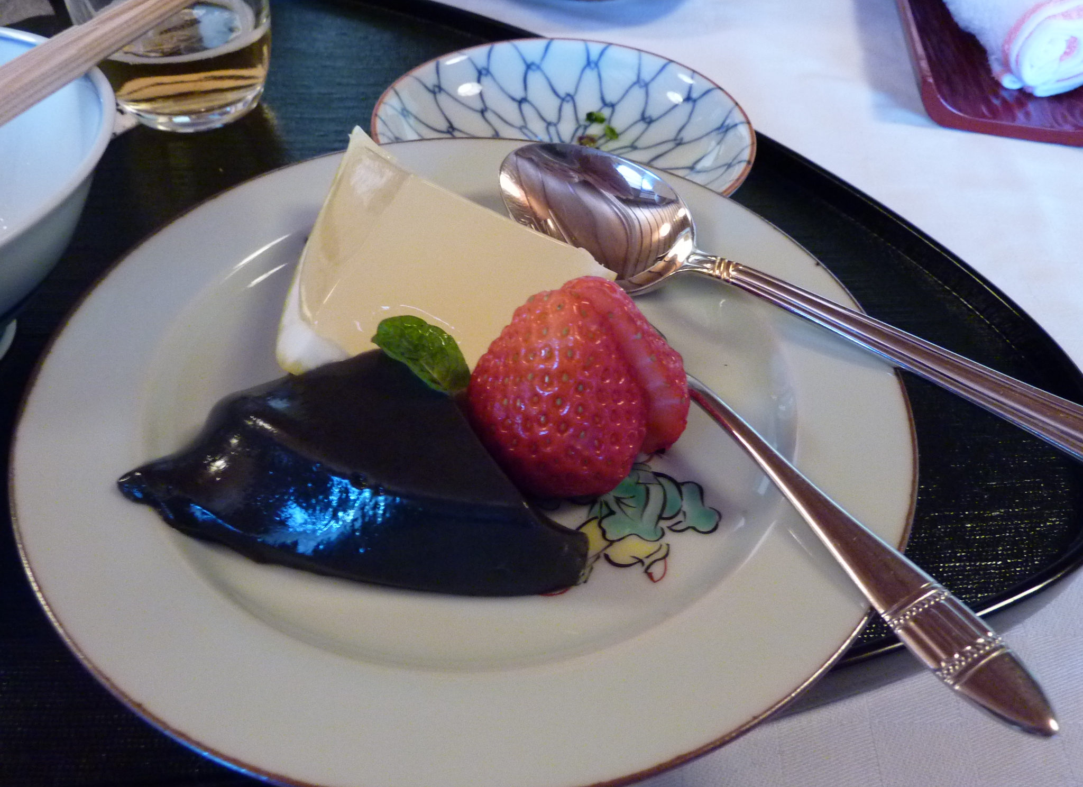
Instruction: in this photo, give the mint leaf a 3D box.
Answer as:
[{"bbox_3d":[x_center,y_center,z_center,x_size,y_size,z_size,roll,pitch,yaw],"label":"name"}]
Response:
[{"bbox_3d":[-0.025,-0.008,0.159,0.024,0.009,0.012,24,50,18],"label":"mint leaf"}]

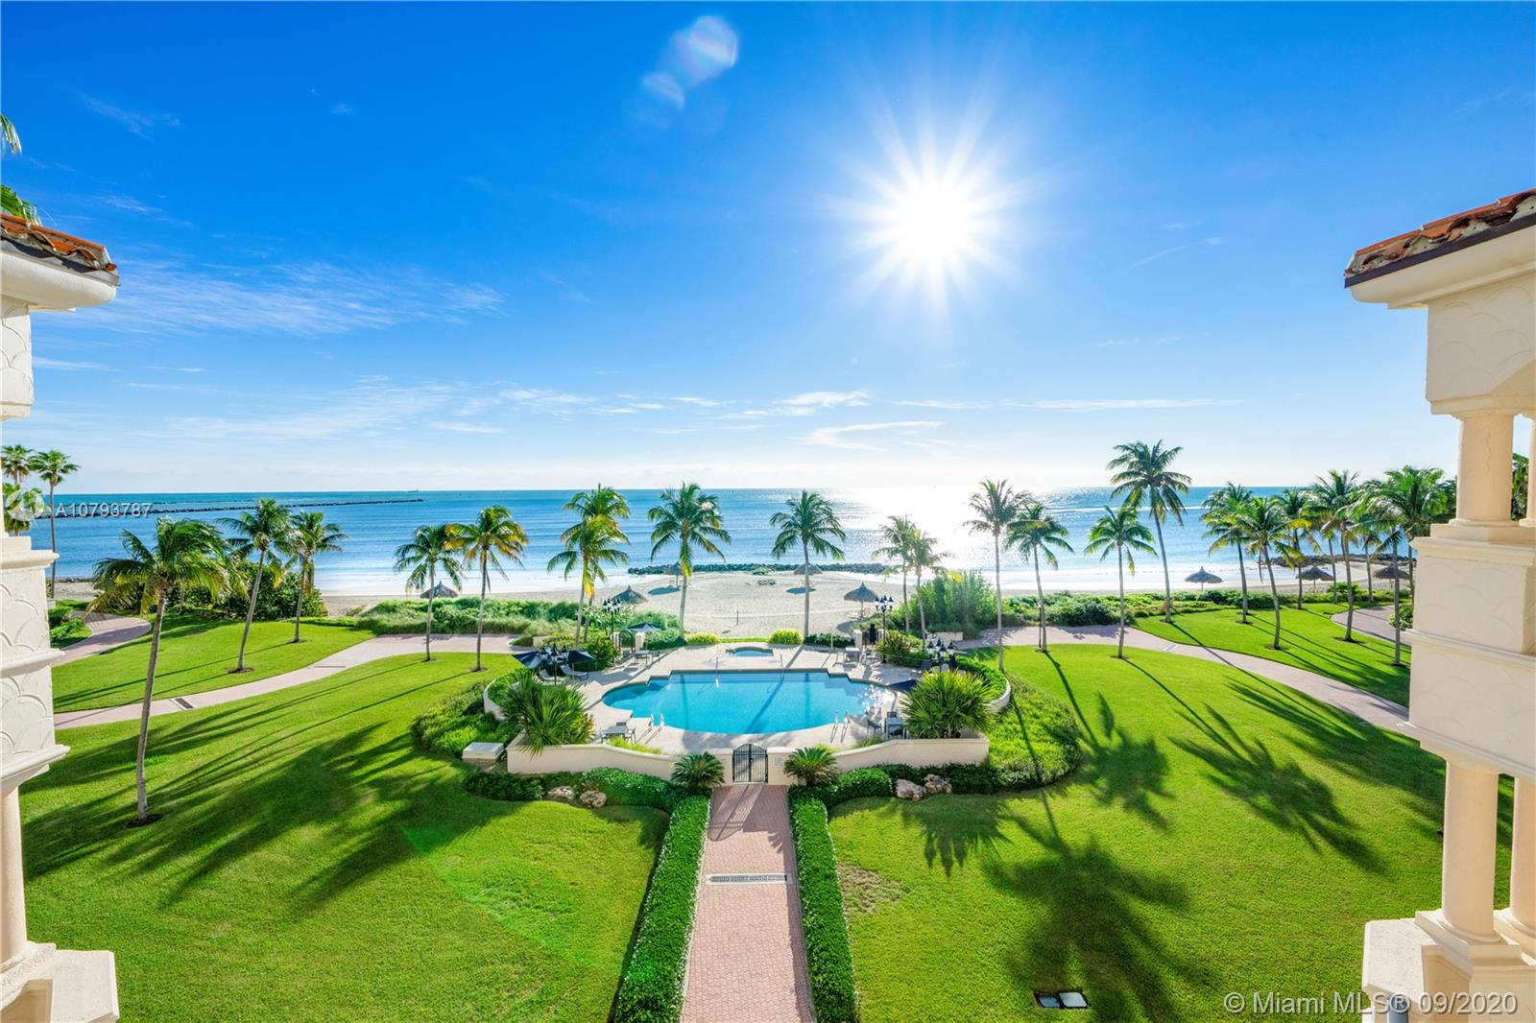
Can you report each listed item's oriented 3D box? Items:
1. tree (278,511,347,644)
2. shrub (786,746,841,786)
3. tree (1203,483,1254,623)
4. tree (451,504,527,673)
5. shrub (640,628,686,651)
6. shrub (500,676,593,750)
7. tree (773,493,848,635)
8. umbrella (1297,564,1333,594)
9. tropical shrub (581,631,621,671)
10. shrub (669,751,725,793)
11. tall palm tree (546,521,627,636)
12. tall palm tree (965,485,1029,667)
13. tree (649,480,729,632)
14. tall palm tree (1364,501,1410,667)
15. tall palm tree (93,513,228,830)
[{"bbox_3d":[-31.064,4.430,40.694,4.820,9.030,4.680,0,2,0],"label":"tree"},{"bbox_3d":[1.498,8.708,20.159,1.900,1.650,1.850,0,2,0],"label":"shrub"},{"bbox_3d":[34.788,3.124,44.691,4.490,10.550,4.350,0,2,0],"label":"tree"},{"bbox_3d":[-15.948,4.345,34.147,4.250,9.510,4.120,0,2,0],"label":"tree"},{"bbox_3d":[-7.607,9.458,44.315,3.408,1.200,1.700,0,2,0],"label":"shrub"},{"bbox_3d":[-9.574,8.741,25.588,3.800,3.350,3.700,0,2,0],"label":"shrub"},{"bbox_3d":[2.744,3.656,40.173,5.080,10.210,4.930,0,2,0],"label":"tree"},{"bbox_3d":[64.855,8.068,70.715,3.400,3.400,3.400,0,2,0],"label":"umbrella"},{"bbox_3d":[-10.928,8.928,39.057,2.500,2.250,2.300,0,2,0],"label":"tropical shrub"},{"bbox_3d":[-2.641,9.846,22.402,2.000,1.620,2.000,0,2,0],"label":"shrub"},{"bbox_3d":[-11.541,4.686,38.431,5.250,8.450,5.090,0,2,0],"label":"tall palm tree"},{"bbox_3d":[14.651,4.066,38.446,3.735,12.132,3.623,0,2,22],"label":"tall palm tree"},{"bbox_3d":[-5.397,3.403,41.016,5.600,10.750,5.430,0,2,0],"label":"tree"},{"bbox_3d":[40.143,4.538,38.197,3.800,10.600,3.800,0,2,0],"label":"tall palm tree"},{"bbox_3d":[-20.820,5.505,20.721,4.200,10.600,4.200,0,2,0],"label":"tall palm tree"}]

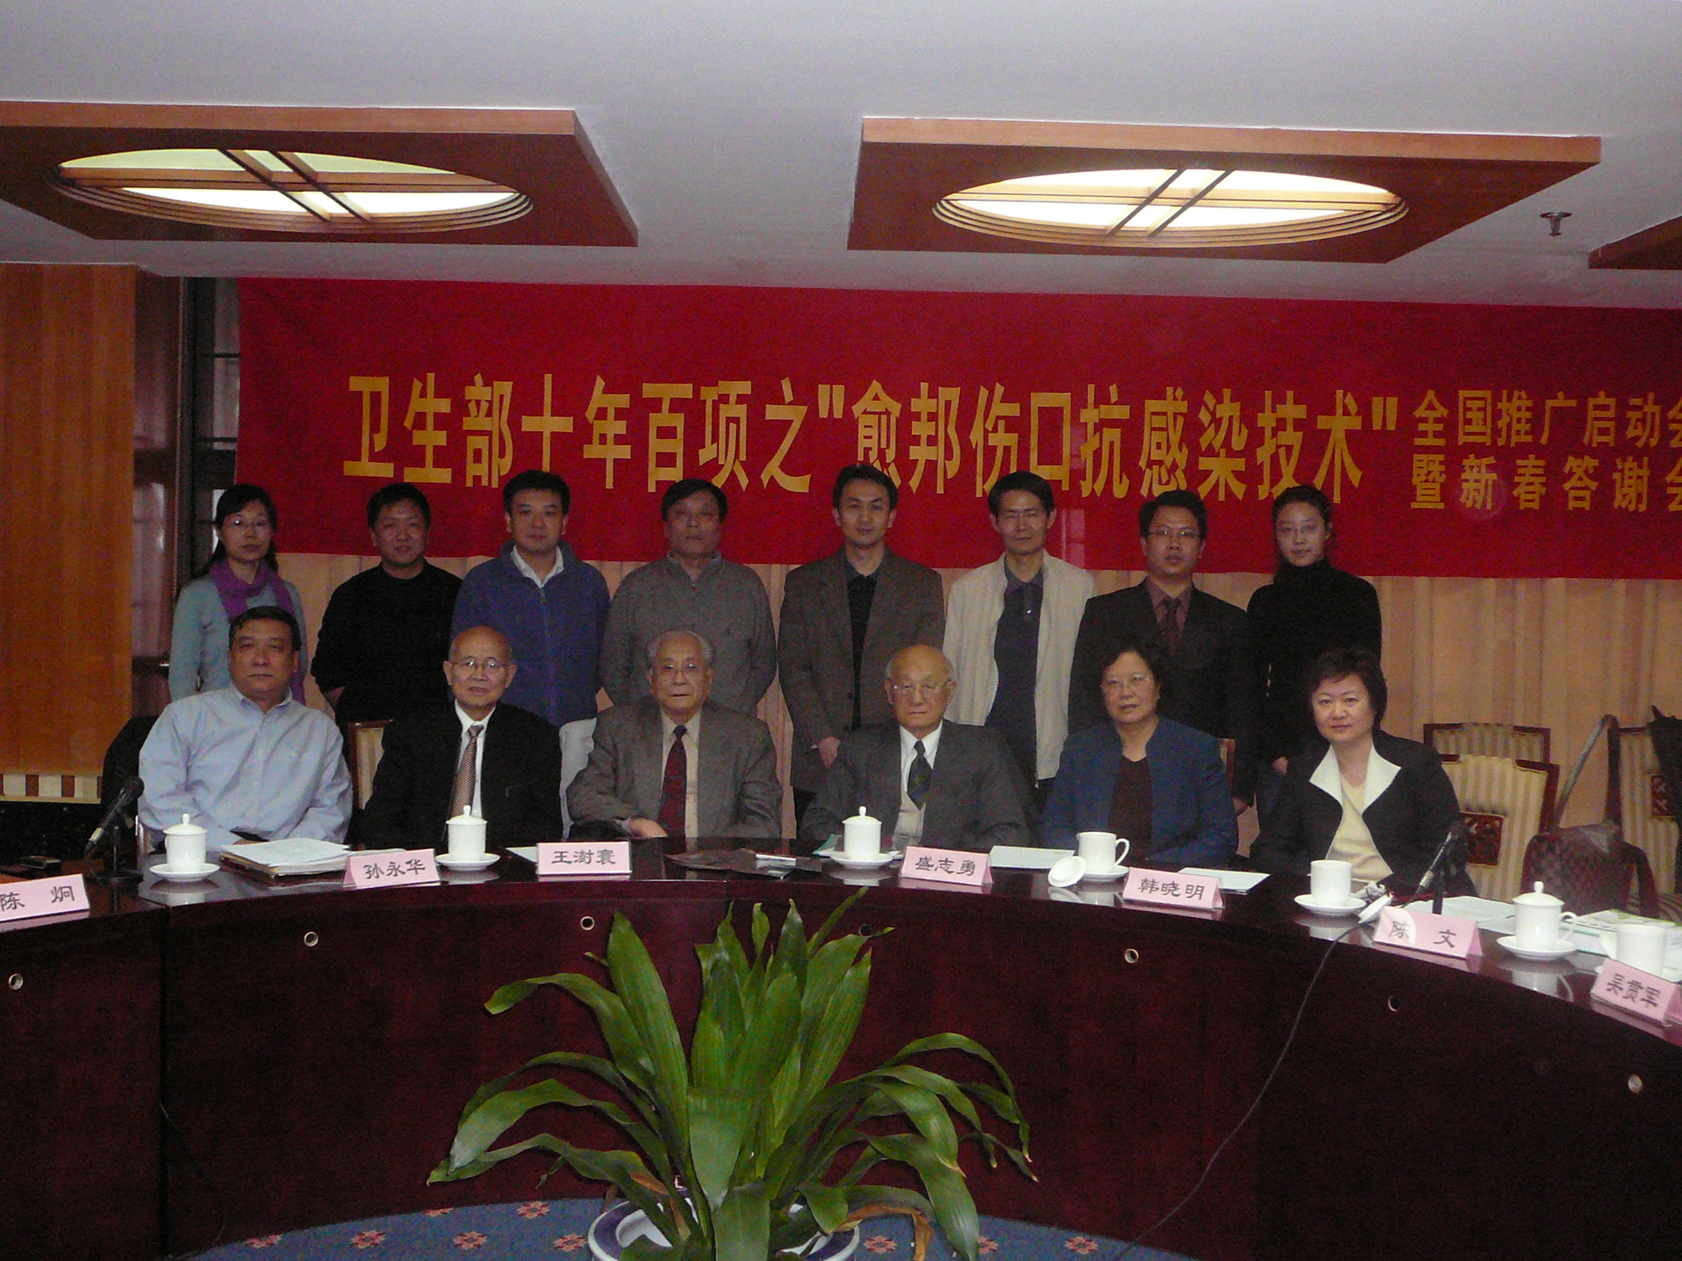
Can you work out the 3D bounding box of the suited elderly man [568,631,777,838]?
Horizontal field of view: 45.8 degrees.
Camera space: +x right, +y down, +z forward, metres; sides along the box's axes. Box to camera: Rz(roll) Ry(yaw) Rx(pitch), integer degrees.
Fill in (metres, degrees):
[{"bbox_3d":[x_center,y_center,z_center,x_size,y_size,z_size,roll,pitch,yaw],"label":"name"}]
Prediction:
[{"bbox_3d":[-0.436,0.633,4.996,0.550,1.260,0.740,1,2,-5],"label":"suited elderly man"}]

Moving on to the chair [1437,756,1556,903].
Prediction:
[{"bbox_3d":[1.465,0.815,4.798,0.460,0.985,0.570,3,3,31],"label":"chair"}]

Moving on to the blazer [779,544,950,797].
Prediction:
[{"bbox_3d":[0.059,0.120,5.812,0.490,0.720,0.290,1,2,-1],"label":"blazer"}]

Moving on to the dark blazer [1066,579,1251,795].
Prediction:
[{"bbox_3d":[0.935,0.224,5.800,0.540,0.740,0.300,1,3,7],"label":"dark blazer"}]

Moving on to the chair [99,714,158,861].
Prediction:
[{"bbox_3d":[-1.681,0.742,5.250,0.520,0.990,0.600,0,3,-21],"label":"chair"}]

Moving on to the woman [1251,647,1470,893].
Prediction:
[{"bbox_3d":[1.120,0.680,4.610,0.500,1.250,0.740,3,3,29],"label":"woman"}]

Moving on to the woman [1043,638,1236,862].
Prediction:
[{"bbox_3d":[0.743,0.663,5.037,0.510,1.265,0.700,2,3,16],"label":"woman"}]

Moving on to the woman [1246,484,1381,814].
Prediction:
[{"bbox_3d":[1.356,0.430,5.750,0.400,1.690,0.280,2,3,12],"label":"woman"}]

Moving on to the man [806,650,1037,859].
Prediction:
[{"bbox_3d":[0.165,0.657,4.955,0.580,1.240,0.740,1,2,7],"label":"man"}]

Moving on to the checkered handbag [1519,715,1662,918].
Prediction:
[{"bbox_3d":[1.880,0.503,5.000,0.350,0.570,0.200,1,3,9],"label":"checkered handbag"}]

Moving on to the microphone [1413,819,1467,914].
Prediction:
[{"bbox_3d":[1.275,0.511,4.243,0.170,0.225,0.100,-1,4,-41],"label":"microphone"}]

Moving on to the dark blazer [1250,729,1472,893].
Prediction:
[{"bbox_3d":[1.258,0.546,4.822,0.520,0.620,0.360,2,3,21],"label":"dark blazer"}]

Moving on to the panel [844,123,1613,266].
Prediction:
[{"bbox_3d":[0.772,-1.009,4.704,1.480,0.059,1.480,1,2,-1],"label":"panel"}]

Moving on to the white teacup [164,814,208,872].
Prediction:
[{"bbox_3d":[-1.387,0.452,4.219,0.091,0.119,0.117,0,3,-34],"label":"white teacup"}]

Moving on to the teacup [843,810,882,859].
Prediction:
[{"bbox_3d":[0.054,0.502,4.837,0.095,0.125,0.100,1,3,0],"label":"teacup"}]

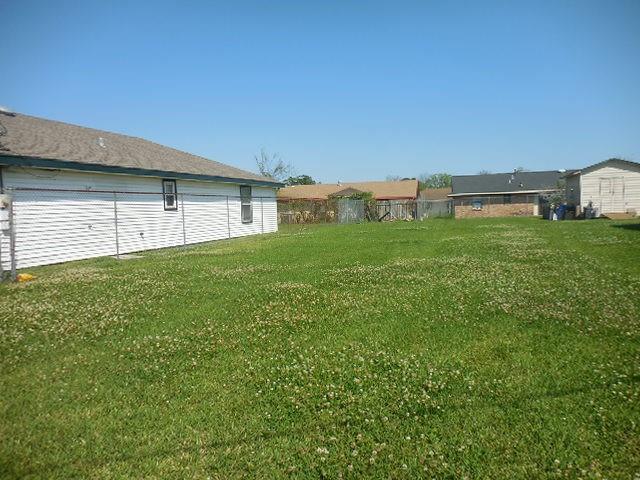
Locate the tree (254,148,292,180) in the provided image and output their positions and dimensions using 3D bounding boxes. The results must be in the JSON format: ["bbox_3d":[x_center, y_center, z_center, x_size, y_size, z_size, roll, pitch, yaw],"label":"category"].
[{"bbox_3d":[-4.510,-5.319,45.248,4.000,7.200,4.000,-2,4,0],"label":"tree"}]

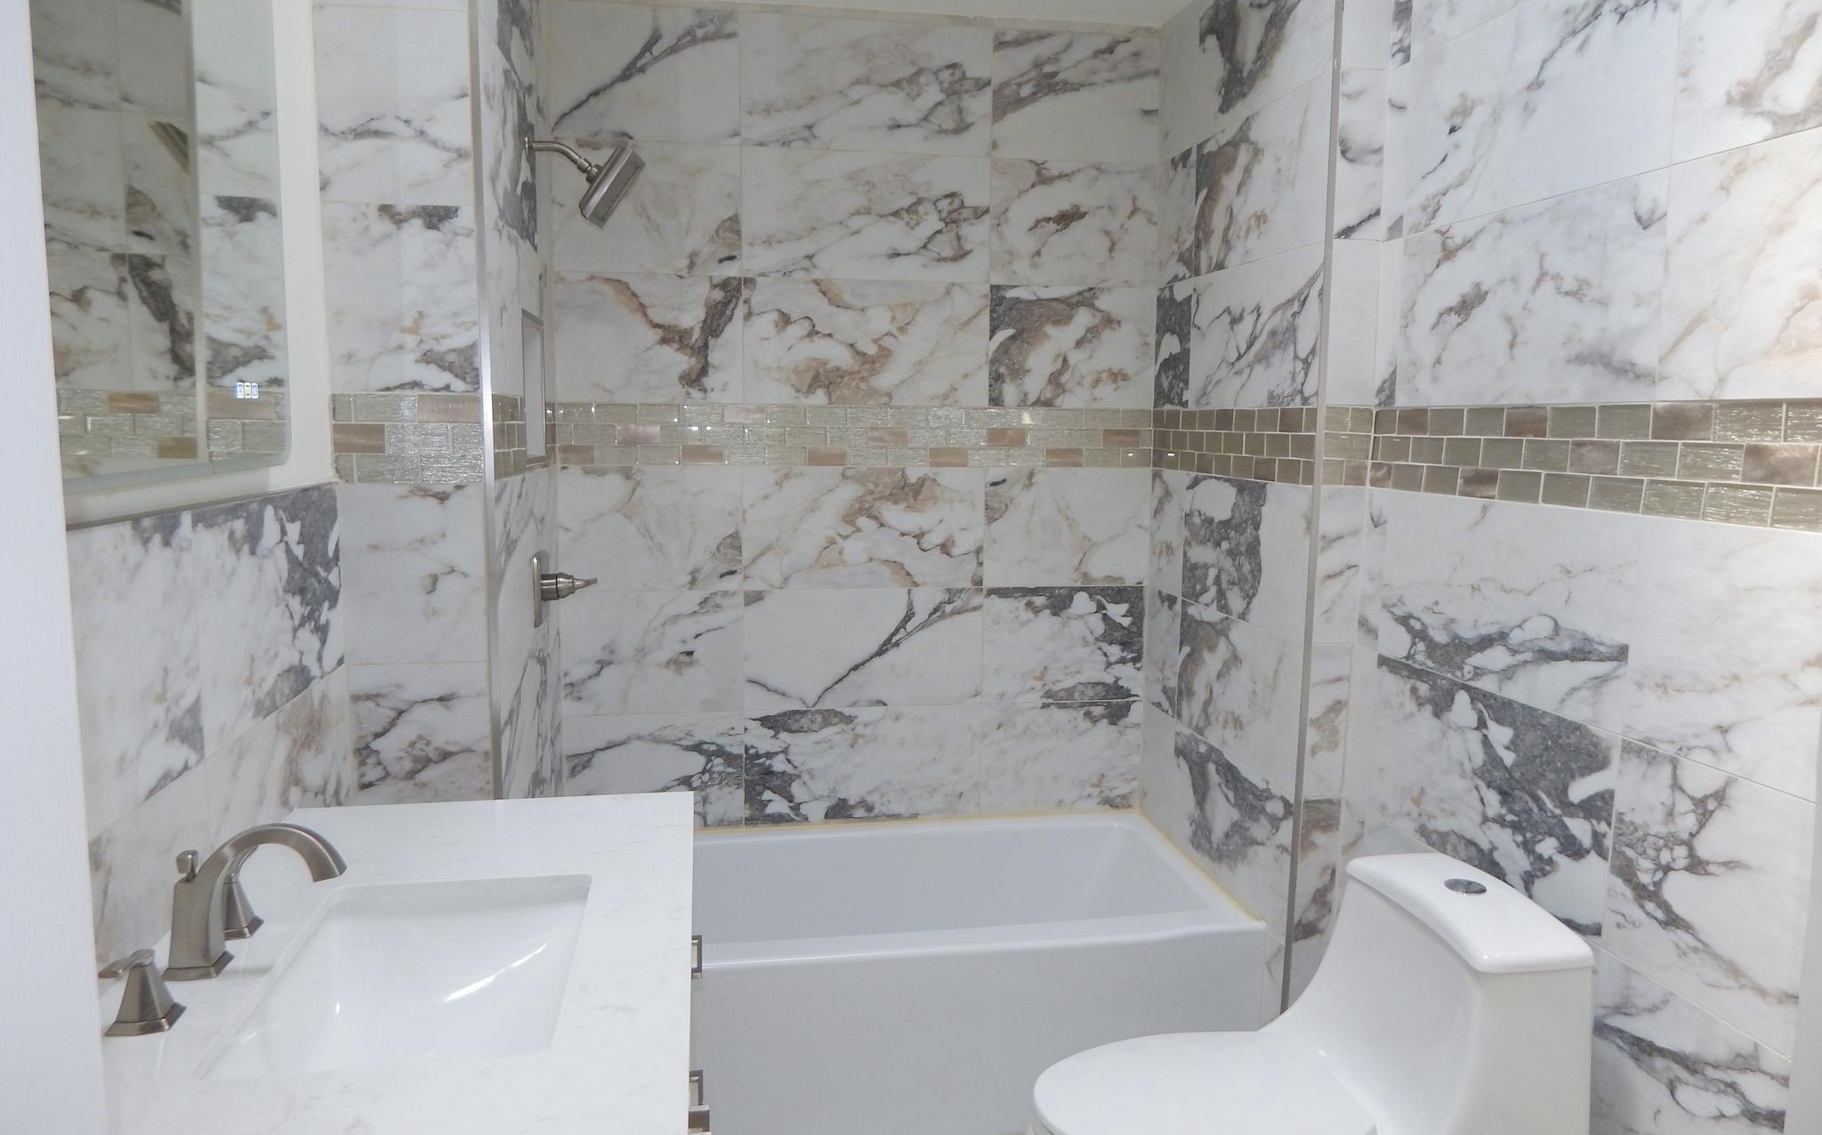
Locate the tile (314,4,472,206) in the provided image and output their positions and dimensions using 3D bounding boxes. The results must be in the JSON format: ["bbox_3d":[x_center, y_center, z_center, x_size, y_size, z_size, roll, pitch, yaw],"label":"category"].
[{"bbox_3d":[-0.823,-0.734,1.849,0.227,0.296,0.010,-1,7,-10],"label":"tile"}]

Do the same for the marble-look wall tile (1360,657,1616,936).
[{"bbox_3d":[0.930,0.347,1.900,0.010,0.305,0.605,-1,7,-10],"label":"marble-look wall tile"}]

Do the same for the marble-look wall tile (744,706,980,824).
[{"bbox_3d":[-0.118,0.508,2.982,0.605,0.300,0.012,-1,7,-8],"label":"marble-look wall tile"}]

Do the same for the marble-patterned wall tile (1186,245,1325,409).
[{"bbox_3d":[0.725,-0.494,2.464,0.010,0.305,0.595,-1,7,-11],"label":"marble-patterned wall tile"}]

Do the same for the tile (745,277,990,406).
[{"bbox_3d":[-0.108,-0.549,2.846,0.605,0.301,0.012,-1,7,-8],"label":"tile"}]

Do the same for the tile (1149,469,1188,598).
[{"bbox_3d":[0.645,-0.090,2.912,0.010,0.305,0.214,-1,7,-11],"label":"tile"}]

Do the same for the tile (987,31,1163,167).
[{"bbox_3d":[0.416,-1.166,2.861,0.441,0.309,0.010,-1,7,-10],"label":"tile"}]

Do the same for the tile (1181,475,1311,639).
[{"bbox_3d":[0.709,-0.038,2.487,0.010,0.299,0.589,-1,7,-10],"label":"tile"}]

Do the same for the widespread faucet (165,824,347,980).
[{"bbox_3d":[-0.690,0.348,1.224,0.178,0.154,0.052,-1,7,-10],"label":"widespread faucet"}]

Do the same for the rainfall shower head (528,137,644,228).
[{"bbox_3d":[-0.666,-0.796,2.348,0.235,0.170,0.160,0,7,-8],"label":"rainfall shower head"}]

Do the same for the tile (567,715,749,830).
[{"bbox_3d":[-0.635,0.513,2.905,0.436,0.300,0.012,-1,7,-8],"label":"tile"}]

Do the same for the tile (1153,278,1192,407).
[{"bbox_3d":[0.644,-0.538,2.836,0.010,0.298,0.226,-1,7,-10],"label":"tile"}]

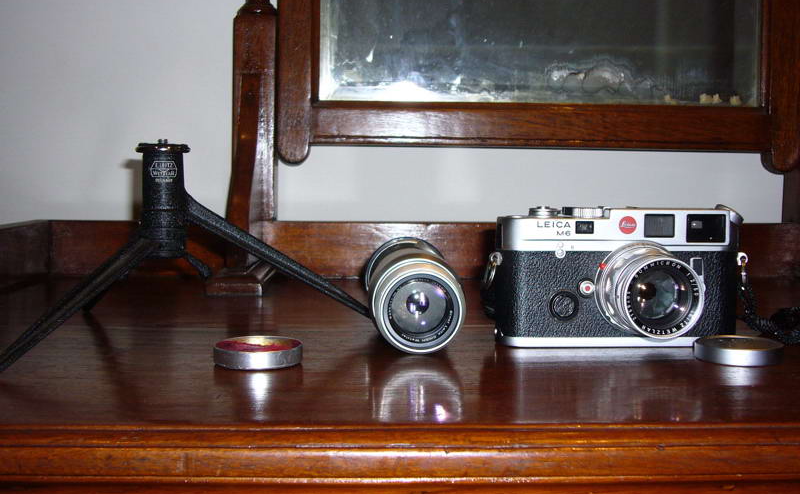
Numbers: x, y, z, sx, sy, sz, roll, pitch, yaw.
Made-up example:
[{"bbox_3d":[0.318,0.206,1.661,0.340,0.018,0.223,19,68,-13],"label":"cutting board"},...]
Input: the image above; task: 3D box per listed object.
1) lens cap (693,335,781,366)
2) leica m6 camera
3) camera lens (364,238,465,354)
[{"bbox_3d":[0.179,0.054,0.514,0.045,0.009,0.045,0,4,0],"label":"lens cap"},{"bbox_3d":[0.126,0.018,0.541,0.141,0.079,0.081,0,4,-1],"label":"leica m6 camera"},{"bbox_3d":[0.008,0.027,0.574,0.055,0.055,0.140,0,4,-3],"label":"camera lens"}]

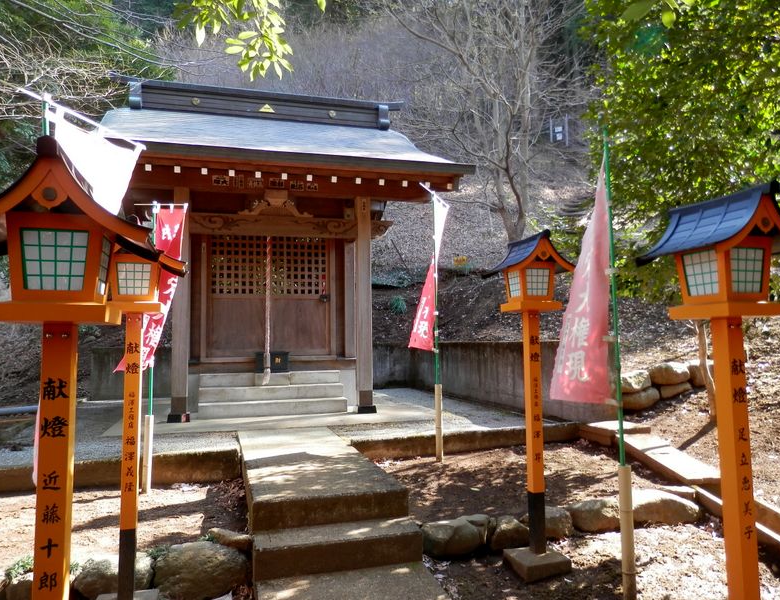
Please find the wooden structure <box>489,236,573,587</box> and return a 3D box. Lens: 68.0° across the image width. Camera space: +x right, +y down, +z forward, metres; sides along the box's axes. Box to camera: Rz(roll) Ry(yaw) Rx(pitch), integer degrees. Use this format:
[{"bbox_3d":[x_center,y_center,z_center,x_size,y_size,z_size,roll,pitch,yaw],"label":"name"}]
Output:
[{"bbox_3d":[0.981,0.642,3.916,0.580,2.180,0.530,0,-5,-16],"label":"wooden structure"}]

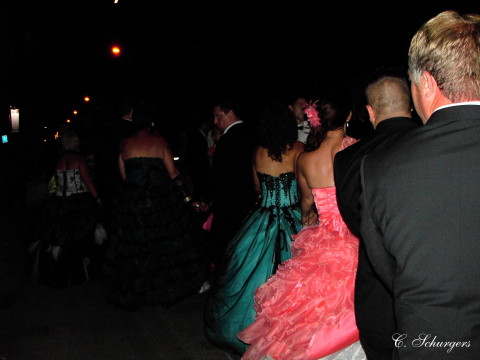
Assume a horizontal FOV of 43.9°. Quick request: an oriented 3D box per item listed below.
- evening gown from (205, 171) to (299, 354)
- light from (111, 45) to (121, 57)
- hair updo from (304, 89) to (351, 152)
[{"bbox_3d":[0.240,0.542,4.433,1.000,1.180,1.050,1,4,8],"label":"evening gown"},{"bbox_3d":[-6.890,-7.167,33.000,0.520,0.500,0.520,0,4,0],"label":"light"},{"bbox_3d":[0.514,-0.349,3.500,0.260,0.370,0.260,1,4,8],"label":"hair updo"}]

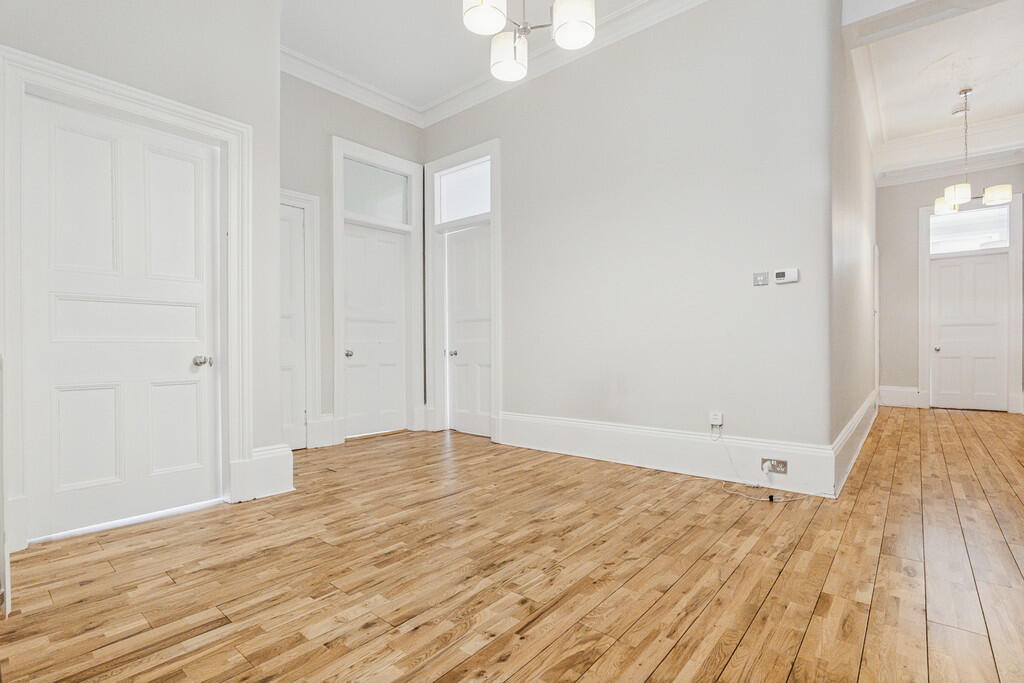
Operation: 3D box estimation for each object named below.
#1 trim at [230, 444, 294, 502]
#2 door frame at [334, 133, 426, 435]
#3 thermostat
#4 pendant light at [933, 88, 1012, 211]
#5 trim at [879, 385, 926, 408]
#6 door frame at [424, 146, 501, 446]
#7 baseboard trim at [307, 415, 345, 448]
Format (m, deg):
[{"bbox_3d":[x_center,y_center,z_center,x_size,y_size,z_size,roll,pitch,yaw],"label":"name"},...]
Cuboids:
[{"bbox_3d":[-1.587,0.827,2.889,0.050,0.315,0.369,0,0,42],"label":"trim"},{"bbox_3d":[-1.410,-0.491,4.798,0.140,2.970,1.040,0,0,44],"label":"door frame"},{"bbox_3d":[1.811,-0.426,2.994,0.132,0.088,0.028,0,0,37],"label":"thermostat"},{"bbox_3d":[4.900,-2.065,4.870,0.610,1.220,0.620,0,0,41],"label":"pendant light"},{"bbox_3d":[5.893,0.825,6.863,0.540,0.305,0.045,0,0,37],"label":"trim"},{"bbox_3d":[-0.490,-0.495,4.802,1.080,2.970,0.140,0,0,37],"label":"door frame"},{"bbox_3d":[-1.777,0.843,4.330,0.045,0.300,0.362,0,0,44],"label":"baseboard trim"}]

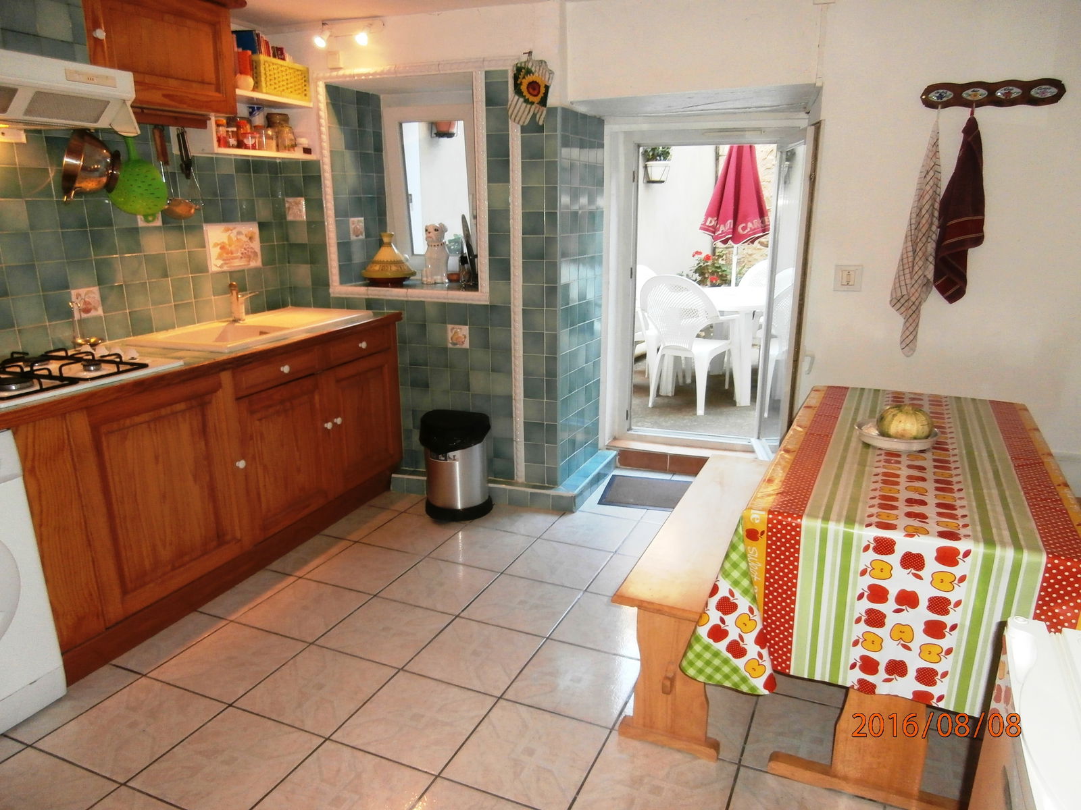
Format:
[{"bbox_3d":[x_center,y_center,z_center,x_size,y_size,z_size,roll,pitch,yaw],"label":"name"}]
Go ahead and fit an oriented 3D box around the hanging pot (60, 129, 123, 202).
[{"bbox_3d":[-1.472,-0.787,2.471,0.130,0.240,0.240,8,12,-15],"label":"hanging pot"}]

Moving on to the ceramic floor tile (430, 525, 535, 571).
[{"bbox_3d":[-0.233,0.592,3.081,0.333,0.010,0.333,6,16,23],"label":"ceramic floor tile"}]

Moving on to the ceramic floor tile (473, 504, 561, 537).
[{"bbox_3d":[-0.108,0.536,3.486,0.344,0.010,0.309,6,16,23],"label":"ceramic floor tile"}]

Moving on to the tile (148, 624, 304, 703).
[{"bbox_3d":[-0.989,0.821,2.402,0.344,0.010,0.344,6,16,23],"label":"tile"}]

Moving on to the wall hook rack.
[{"bbox_3d":[1.550,-1.065,2.559,0.429,0.082,0.040,5,15,18],"label":"wall hook rack"}]

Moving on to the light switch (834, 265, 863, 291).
[{"bbox_3d":[1.175,-0.484,2.860,0.096,0.096,0.012,5,15,18],"label":"light switch"}]

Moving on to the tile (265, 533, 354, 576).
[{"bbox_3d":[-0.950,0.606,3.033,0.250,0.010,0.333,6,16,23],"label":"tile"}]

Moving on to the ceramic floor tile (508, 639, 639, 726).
[{"bbox_3d":[0.109,0.816,2.217,0.333,0.010,0.333,6,16,23],"label":"ceramic floor tile"}]

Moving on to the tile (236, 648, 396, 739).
[{"bbox_3d":[-0.646,0.826,2.185,0.333,0.010,0.333,6,16,23],"label":"tile"}]

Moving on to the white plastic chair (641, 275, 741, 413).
[{"bbox_3d":[1.052,-0.437,5.140,0.550,0.885,0.560,10,18,35],"label":"white plastic chair"}]

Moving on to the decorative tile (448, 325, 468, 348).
[{"bbox_3d":[-0.384,-0.321,3.498,0.103,0.103,0.008,5,15,19],"label":"decorative tile"}]

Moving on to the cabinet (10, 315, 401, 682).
[{"bbox_3d":[-1.246,0.190,2.849,0.615,0.872,1.870,5,16,19],"label":"cabinet"}]

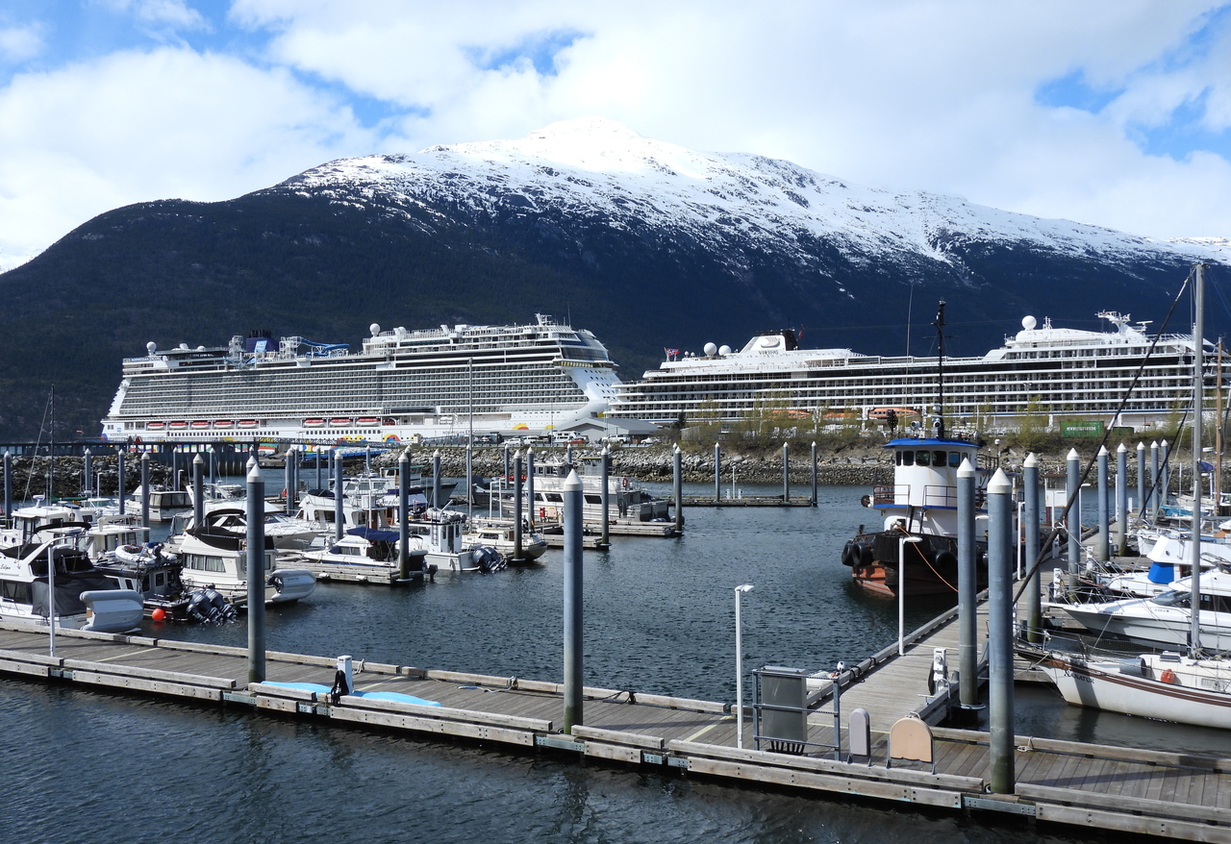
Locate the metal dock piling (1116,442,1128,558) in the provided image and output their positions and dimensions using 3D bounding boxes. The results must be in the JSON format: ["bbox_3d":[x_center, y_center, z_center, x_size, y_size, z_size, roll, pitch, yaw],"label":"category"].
[{"bbox_3d":[24.025,3.687,55.458,0.420,5.400,0.420,-1,-1,29],"label":"metal dock piling"}]

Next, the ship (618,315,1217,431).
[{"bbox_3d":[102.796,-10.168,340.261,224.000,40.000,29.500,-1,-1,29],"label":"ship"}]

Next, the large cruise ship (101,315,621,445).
[{"bbox_3d":[-121.671,-14.982,566.543,333.000,61.000,41.400,-1,-1,29],"label":"large cruise ship"}]

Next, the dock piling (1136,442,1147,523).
[{"bbox_3d":[32.751,4.345,73.020,0.442,6.200,0.442,-1,-1,28],"label":"dock piling"}]

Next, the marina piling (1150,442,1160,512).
[{"bbox_3d":[33.624,3.771,72.959,0.420,5.300,0.420,-1,-1,29],"label":"marina piling"}]

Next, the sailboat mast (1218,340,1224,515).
[{"bbox_3d":[36.597,0.262,71.004,0.280,10.700,0.280,-1,-1,29],"label":"sailboat mast"}]

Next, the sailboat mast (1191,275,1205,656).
[{"bbox_3d":[15.157,1.002,30.581,0.190,10.300,0.150,1,0,28],"label":"sailboat mast"}]

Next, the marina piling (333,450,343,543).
[{"bbox_3d":[-14.562,4.108,61.959,0.420,5.300,0.420,-1,-1,29],"label":"marina piling"}]

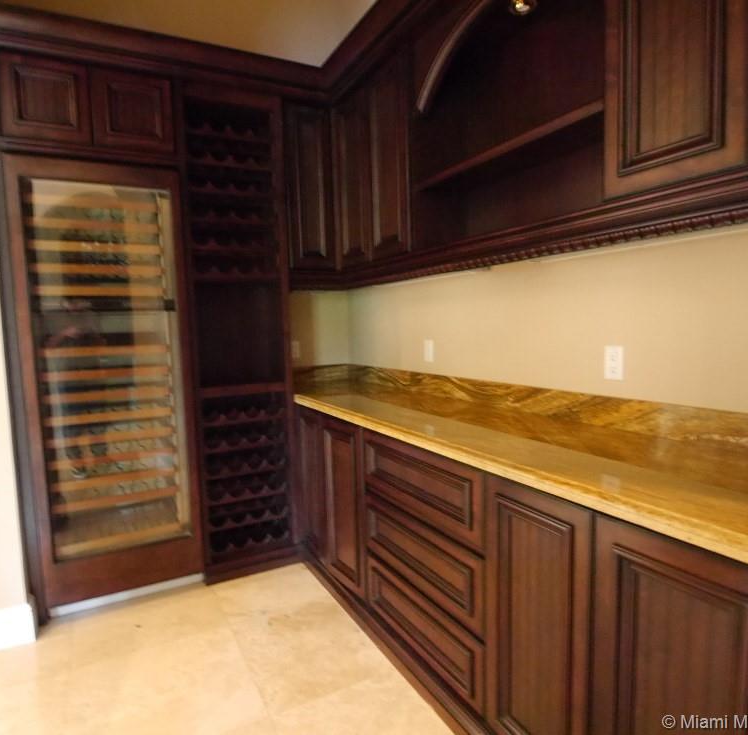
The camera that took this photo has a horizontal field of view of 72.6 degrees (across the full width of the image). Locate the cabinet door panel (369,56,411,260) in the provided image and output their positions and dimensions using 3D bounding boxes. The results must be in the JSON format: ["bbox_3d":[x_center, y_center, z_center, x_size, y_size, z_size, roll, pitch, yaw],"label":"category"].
[{"bbox_3d":[0.075,-0.893,2.288,0.025,0.780,0.378,-4,6,-28],"label":"cabinet door panel"}]

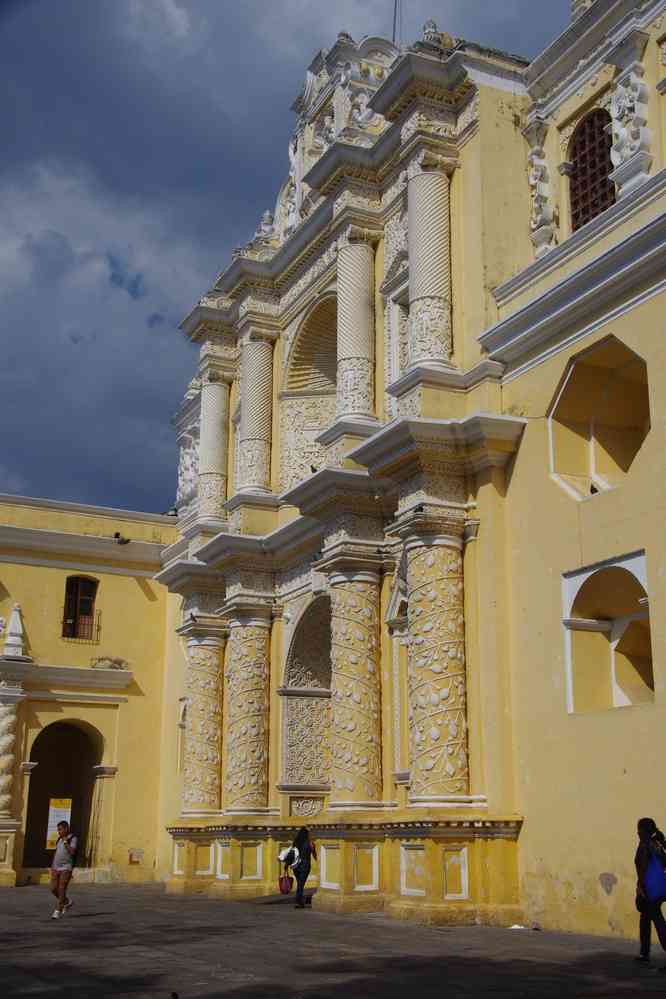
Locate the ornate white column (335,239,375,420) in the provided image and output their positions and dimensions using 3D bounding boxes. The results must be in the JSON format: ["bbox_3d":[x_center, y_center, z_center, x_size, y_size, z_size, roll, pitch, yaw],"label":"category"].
[{"bbox_3d":[0.546,-3.843,27.812,0.892,4.533,0.892,0,-16,0],"label":"ornate white column"}]

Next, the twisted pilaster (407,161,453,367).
[{"bbox_3d":[2.009,-4.708,24.754,0.933,4.614,0.933,0,-16,0],"label":"twisted pilaster"}]

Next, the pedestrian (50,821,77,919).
[{"bbox_3d":[-5.118,7.006,22.704,0.460,1.697,0.470,-8,-18,27],"label":"pedestrian"}]

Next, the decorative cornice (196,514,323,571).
[{"bbox_3d":[-1.762,1.232,28.623,1.672,0.748,5.755,8,-18,-24],"label":"decorative cornice"}]

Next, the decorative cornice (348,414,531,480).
[{"bbox_3d":[1.749,-0.718,21.695,1.962,0.748,3.291,8,-18,-24],"label":"decorative cornice"}]

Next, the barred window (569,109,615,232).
[{"bbox_3d":[4.795,-6.134,22.469,0.254,2.302,1.339,8,-17,-24],"label":"barred window"}]

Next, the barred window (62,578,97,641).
[{"bbox_3d":[-8.057,3.532,38.564,1.136,2.150,0.304,8,-17,-24],"label":"barred window"}]

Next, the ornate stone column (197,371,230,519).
[{"bbox_3d":[-3.353,-1.581,33.721,0.880,4.374,0.880,0,-16,0],"label":"ornate stone column"}]

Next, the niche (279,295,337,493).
[{"bbox_3d":[0.229,-2.614,28.797,1.540,4.664,3.960,8,-18,-24],"label":"niche"}]

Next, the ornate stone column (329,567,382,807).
[{"bbox_3d":[0.476,3.700,23.902,1.038,4.814,1.038,0,-16,0],"label":"ornate stone column"}]

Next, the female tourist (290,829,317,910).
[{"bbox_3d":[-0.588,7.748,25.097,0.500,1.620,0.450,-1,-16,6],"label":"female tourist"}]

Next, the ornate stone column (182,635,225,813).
[{"bbox_3d":[-3.589,6.303,33.167,1.075,4.745,1.075,8,-17,-24],"label":"ornate stone column"}]

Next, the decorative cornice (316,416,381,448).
[{"bbox_3d":[0.395,-1.236,24.932,1.082,0.282,1.329,8,-18,-24],"label":"decorative cornice"}]

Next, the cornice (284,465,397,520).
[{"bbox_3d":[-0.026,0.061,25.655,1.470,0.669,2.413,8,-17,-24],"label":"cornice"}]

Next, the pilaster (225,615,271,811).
[{"bbox_3d":[-2.209,5.592,31.104,1.115,4.918,1.115,0,-16,0],"label":"pilaster"}]

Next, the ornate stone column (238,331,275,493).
[{"bbox_3d":[-2.099,-2.273,32.413,0.892,4.481,0.892,0,-16,0],"label":"ornate stone column"}]

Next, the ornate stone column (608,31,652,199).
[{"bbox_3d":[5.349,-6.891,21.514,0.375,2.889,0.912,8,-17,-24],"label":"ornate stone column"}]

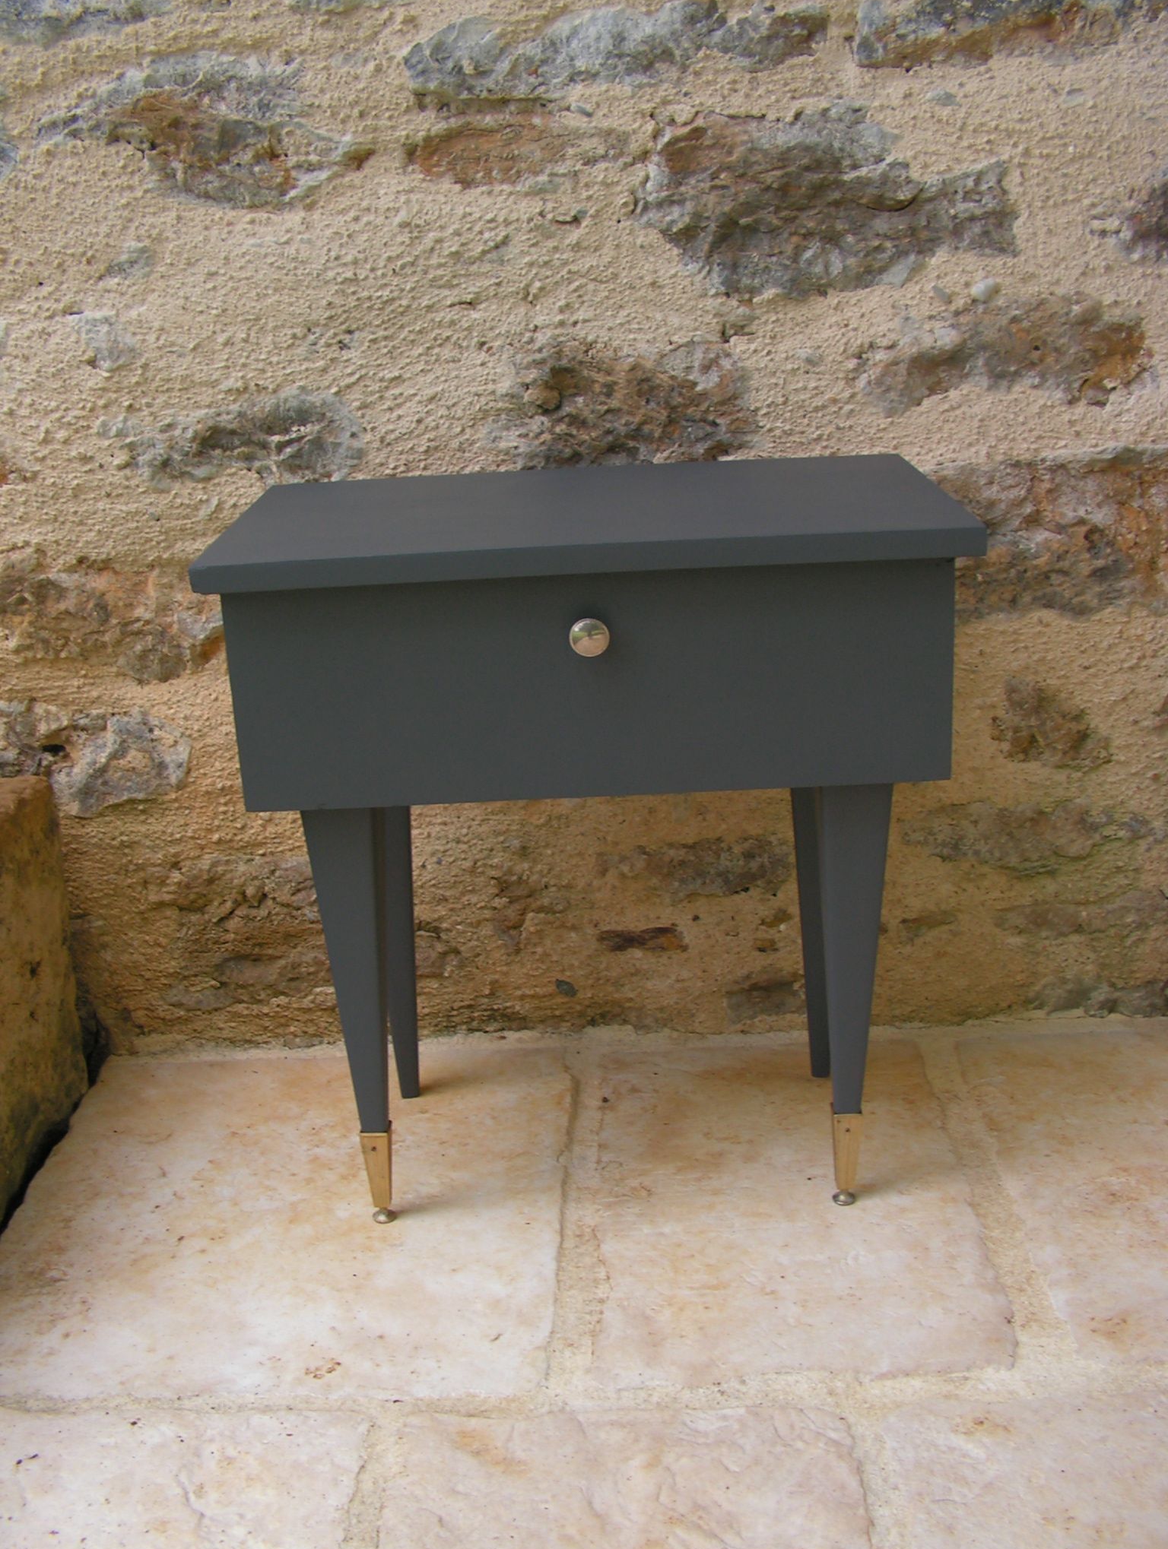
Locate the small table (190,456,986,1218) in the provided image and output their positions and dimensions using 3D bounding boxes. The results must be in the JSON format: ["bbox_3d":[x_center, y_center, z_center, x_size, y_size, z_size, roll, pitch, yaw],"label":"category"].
[{"bbox_3d":[0.014,0.058,1.233,0.500,0.525,0.314,-3,20,1],"label":"small table"}]

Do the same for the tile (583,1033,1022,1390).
[{"bbox_3d":[0.151,0.328,1.269,0.282,0.020,0.440,-2,20,3],"label":"tile"}]

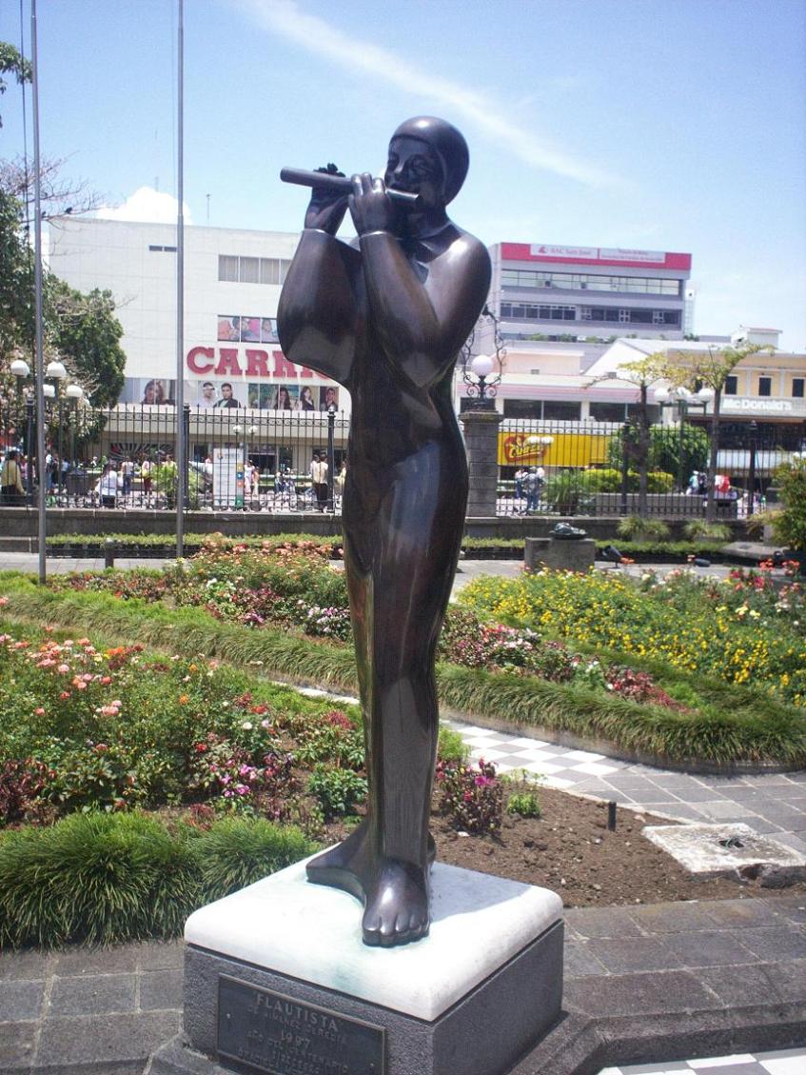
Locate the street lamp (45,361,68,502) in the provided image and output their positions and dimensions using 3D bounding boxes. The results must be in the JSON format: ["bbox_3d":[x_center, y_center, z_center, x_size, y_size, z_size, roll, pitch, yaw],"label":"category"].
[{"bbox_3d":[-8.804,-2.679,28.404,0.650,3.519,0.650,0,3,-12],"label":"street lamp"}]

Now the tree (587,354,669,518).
[{"bbox_3d":[4.847,-2.053,23.717,1.800,3.582,1.800,0,3,-12],"label":"tree"}]

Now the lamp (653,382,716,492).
[{"bbox_3d":[8.386,-2.909,33.381,1.750,3.200,1.700,2,3,12],"label":"lamp"}]

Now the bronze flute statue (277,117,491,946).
[{"bbox_3d":[-0.039,-0.060,3.062,0.550,2.146,0.614,3,4,36],"label":"bronze flute statue"}]

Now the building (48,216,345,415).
[{"bbox_3d":[-12.880,-11.330,76.843,20.404,16.081,17.000,0,3,-12],"label":"building"}]

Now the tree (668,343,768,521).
[{"bbox_3d":[6.683,-2.142,23.711,2.100,3.841,2.000,0,3,-12],"label":"tree"}]

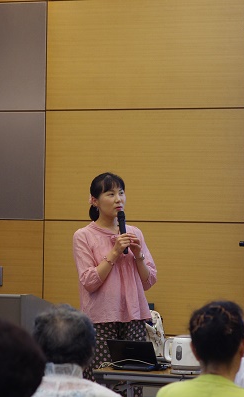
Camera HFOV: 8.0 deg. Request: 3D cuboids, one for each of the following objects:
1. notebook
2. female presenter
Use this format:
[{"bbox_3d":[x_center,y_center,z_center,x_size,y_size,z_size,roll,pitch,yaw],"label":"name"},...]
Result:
[{"bbox_3d":[0.082,0.739,8.345,0.240,0.152,0.235,1,-1,22],"label":"notebook"},{"bbox_3d":[-0.043,0.685,8.766,0.440,1.630,0.360,1,-1,-20],"label":"female presenter"}]

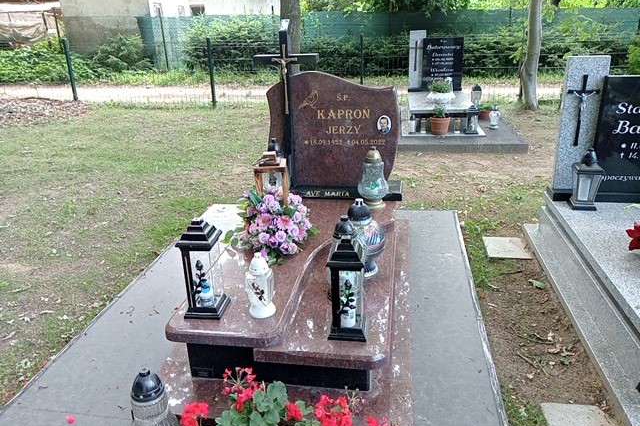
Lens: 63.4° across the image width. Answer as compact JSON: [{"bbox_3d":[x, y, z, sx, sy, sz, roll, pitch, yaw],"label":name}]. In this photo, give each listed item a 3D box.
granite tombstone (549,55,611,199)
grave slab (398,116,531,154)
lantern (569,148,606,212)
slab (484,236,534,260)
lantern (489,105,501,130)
[{"bbox_3d":[1.677,-0.560,3.345,0.244,0.871,0.092,1,21,9],"label":"granite tombstone"},{"bbox_3d":[1.500,-1.060,6.405,1.596,0.094,2.156,1,21,9],"label":"grave slab"},{"bbox_3d":[1.697,-0.220,3.305,0.165,0.373,0.170,1,21,9],"label":"lantern"},{"bbox_3d":[1.237,0.244,3.424,0.266,0.035,0.334,1,21,9],"label":"slab"},{"bbox_3d":[2.037,-1.118,6.011,0.122,0.259,0.122,1,21,9],"label":"lantern"}]

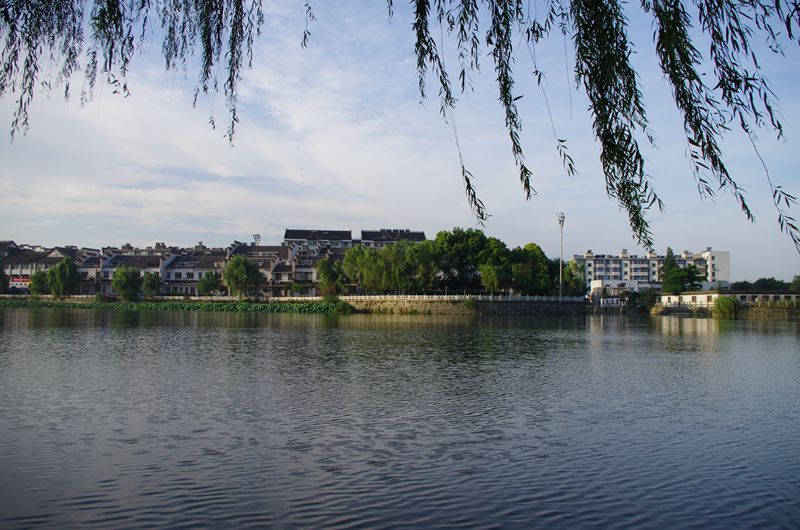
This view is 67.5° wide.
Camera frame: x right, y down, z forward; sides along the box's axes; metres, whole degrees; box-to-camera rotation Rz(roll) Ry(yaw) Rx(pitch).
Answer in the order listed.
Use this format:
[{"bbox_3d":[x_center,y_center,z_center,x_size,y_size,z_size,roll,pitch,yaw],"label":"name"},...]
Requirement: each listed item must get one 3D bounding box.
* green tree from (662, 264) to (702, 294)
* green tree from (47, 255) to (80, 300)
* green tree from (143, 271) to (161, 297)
[{"bbox_3d":[68.408,4.298,145.000,9.686,8.838,9.686,0,-3,0],"label":"green tree"},{"bbox_3d":[-83.170,3.150,148.000,8.400,10.500,8.150,0,-3,0],"label":"green tree"},{"bbox_3d":[-59.760,4.930,144.000,4.330,6.250,4.200,0,-3,0],"label":"green tree"}]

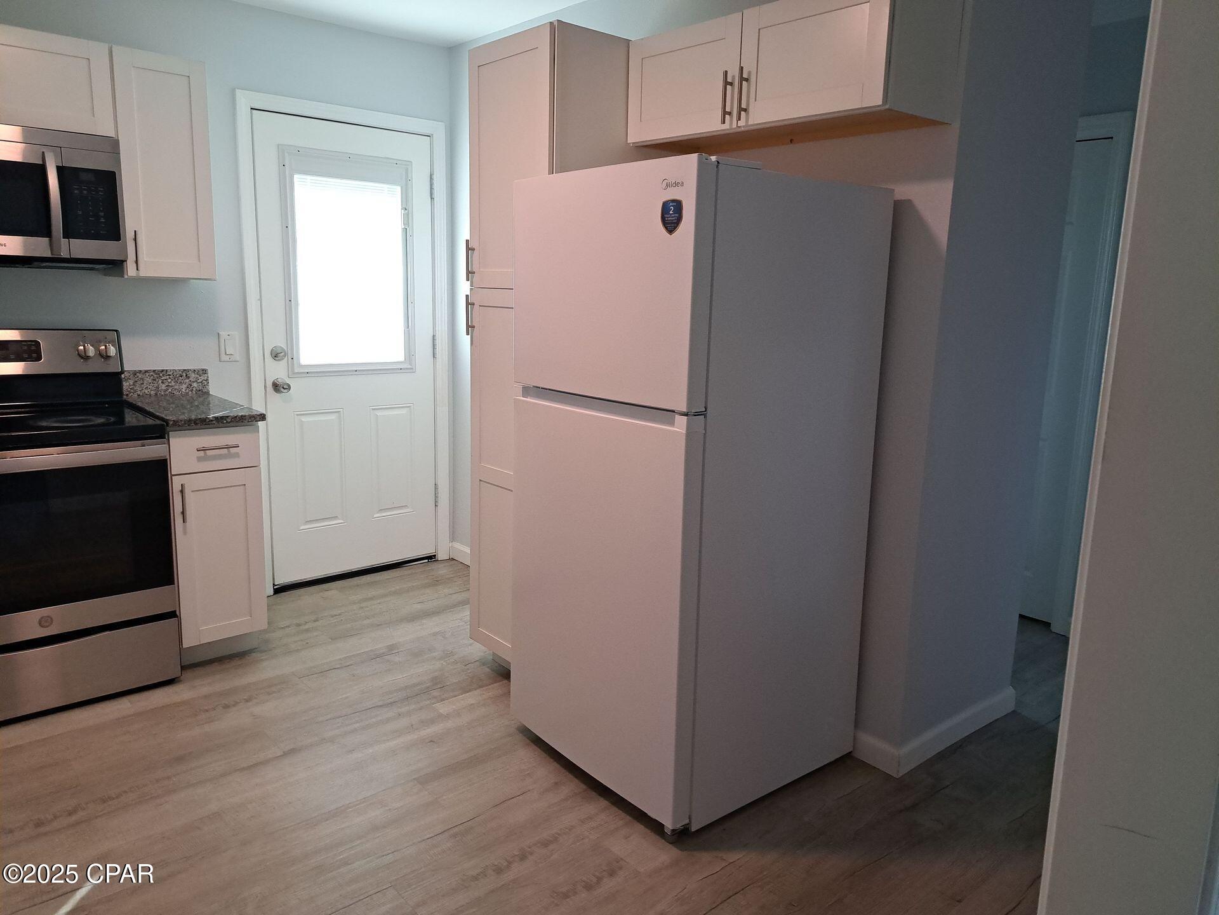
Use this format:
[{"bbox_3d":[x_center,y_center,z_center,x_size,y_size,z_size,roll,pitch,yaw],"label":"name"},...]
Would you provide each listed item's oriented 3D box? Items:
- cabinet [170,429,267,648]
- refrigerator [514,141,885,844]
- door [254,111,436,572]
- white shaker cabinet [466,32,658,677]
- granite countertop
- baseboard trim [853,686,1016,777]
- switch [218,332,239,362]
[{"bbox_3d":[-1.572,0.238,3.223,0.292,0.815,0.653,-7,14,-39],"label":"cabinet"},{"bbox_3d":[0.229,0.065,2.471,0.734,1.663,0.739,-7,13,-38],"label":"refrigerator"},{"bbox_3d":[-1.188,-0.466,3.914,0.818,2.036,0.045,-7,14,-39],"label":"door"},{"bbox_3d":[-0.104,-0.282,2.945,0.610,2.096,0.455,-7,14,-39],"label":"white shaker cabinet"},{"bbox_3d":[-1.560,-0.229,3.146,0.312,0.136,0.710,-7,14,-39],"label":"granite countertop"},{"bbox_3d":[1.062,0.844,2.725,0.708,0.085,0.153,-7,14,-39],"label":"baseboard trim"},{"bbox_3d":[-1.591,-0.460,3.536,0.077,0.118,0.010,-7,14,-39],"label":"switch"}]

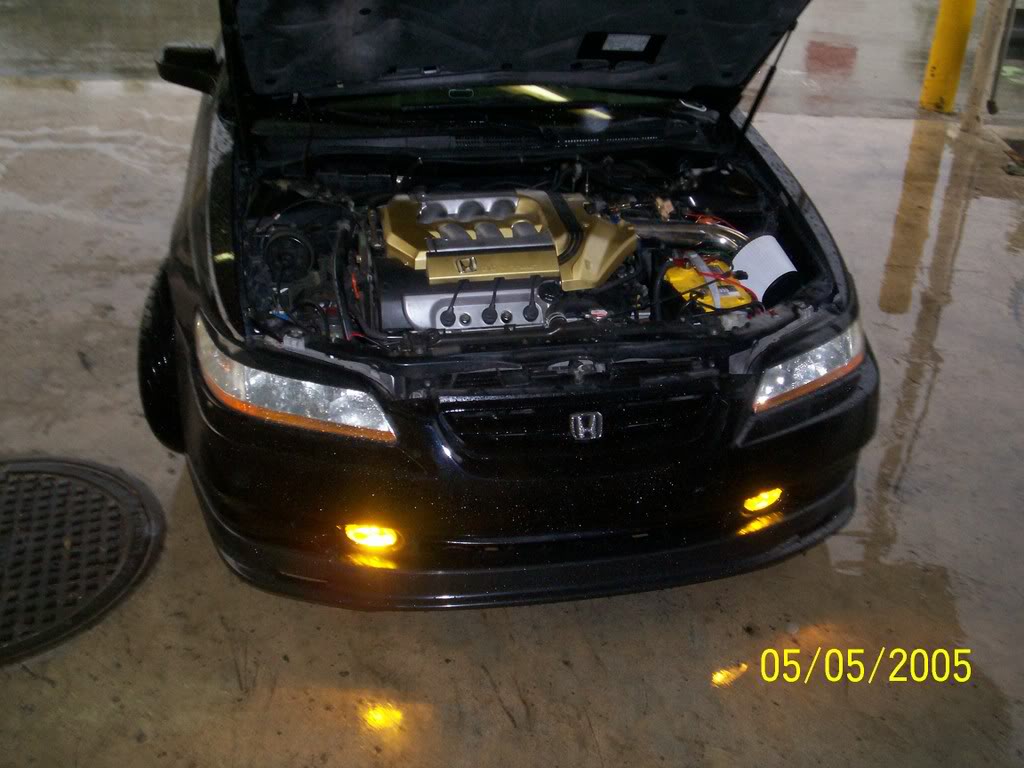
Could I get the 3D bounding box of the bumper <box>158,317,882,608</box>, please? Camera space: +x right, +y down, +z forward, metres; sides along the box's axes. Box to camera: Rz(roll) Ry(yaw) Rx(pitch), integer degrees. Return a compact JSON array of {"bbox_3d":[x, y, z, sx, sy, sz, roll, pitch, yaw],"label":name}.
[{"bbox_3d":[0.118,0.147,2.497,1.730,0.550,0.520,-4,28,-10],"label":"bumper"}]

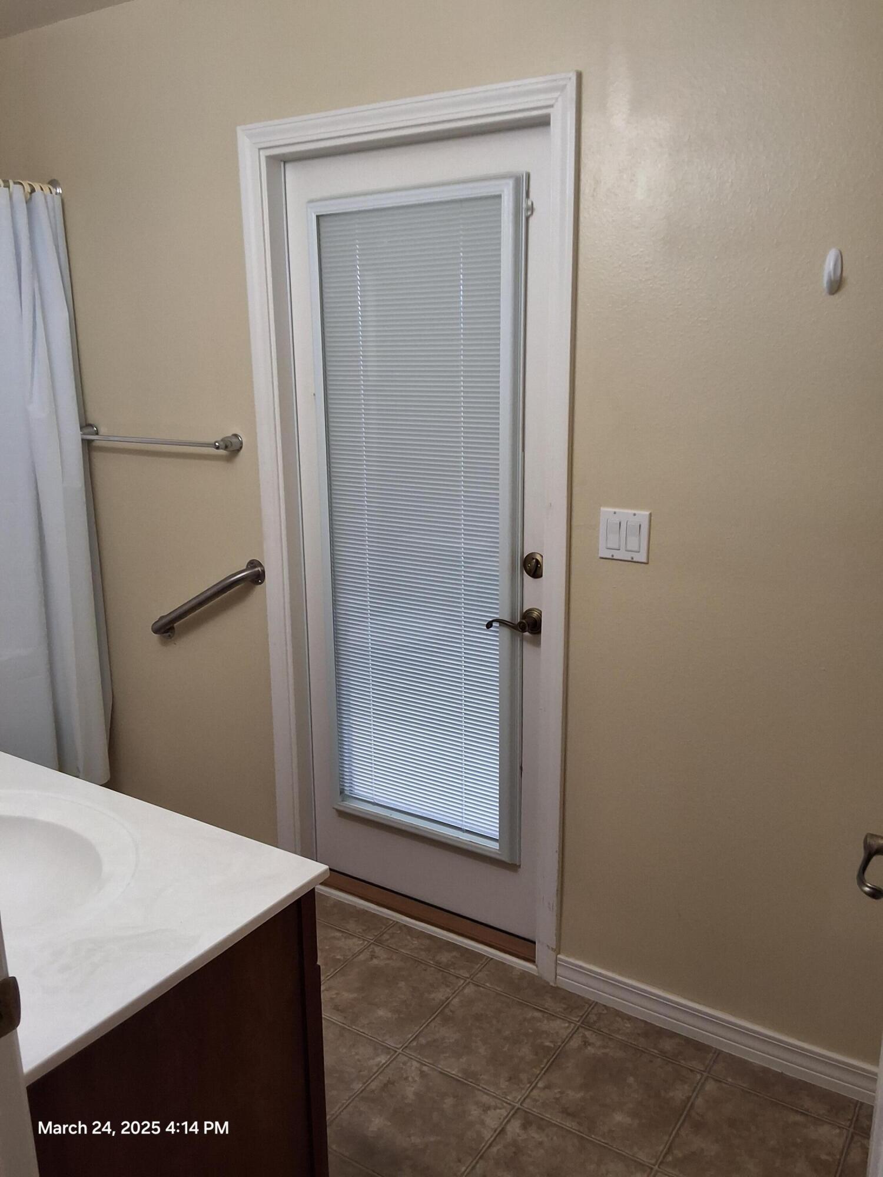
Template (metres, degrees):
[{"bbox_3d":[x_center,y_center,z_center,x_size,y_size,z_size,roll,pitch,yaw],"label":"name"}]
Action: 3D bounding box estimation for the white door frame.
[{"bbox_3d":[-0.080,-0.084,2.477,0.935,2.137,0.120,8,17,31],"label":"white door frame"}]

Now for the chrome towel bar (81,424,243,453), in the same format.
[{"bbox_3d":[-0.852,-0.435,2.785,0.658,0.052,0.082,8,17,31],"label":"chrome towel bar"}]

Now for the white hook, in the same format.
[{"bbox_3d":[0.722,-0.585,1.756,0.026,0.084,0.028,8,17,31],"label":"white hook"}]

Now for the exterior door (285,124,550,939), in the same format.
[{"bbox_3d":[-0.051,-0.079,2.504,0.809,2.019,0.067,8,17,31],"label":"exterior door"}]

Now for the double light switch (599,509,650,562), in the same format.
[{"bbox_3d":[0.404,-0.116,2.096,0.115,0.114,0.010,8,17,31],"label":"double light switch"}]

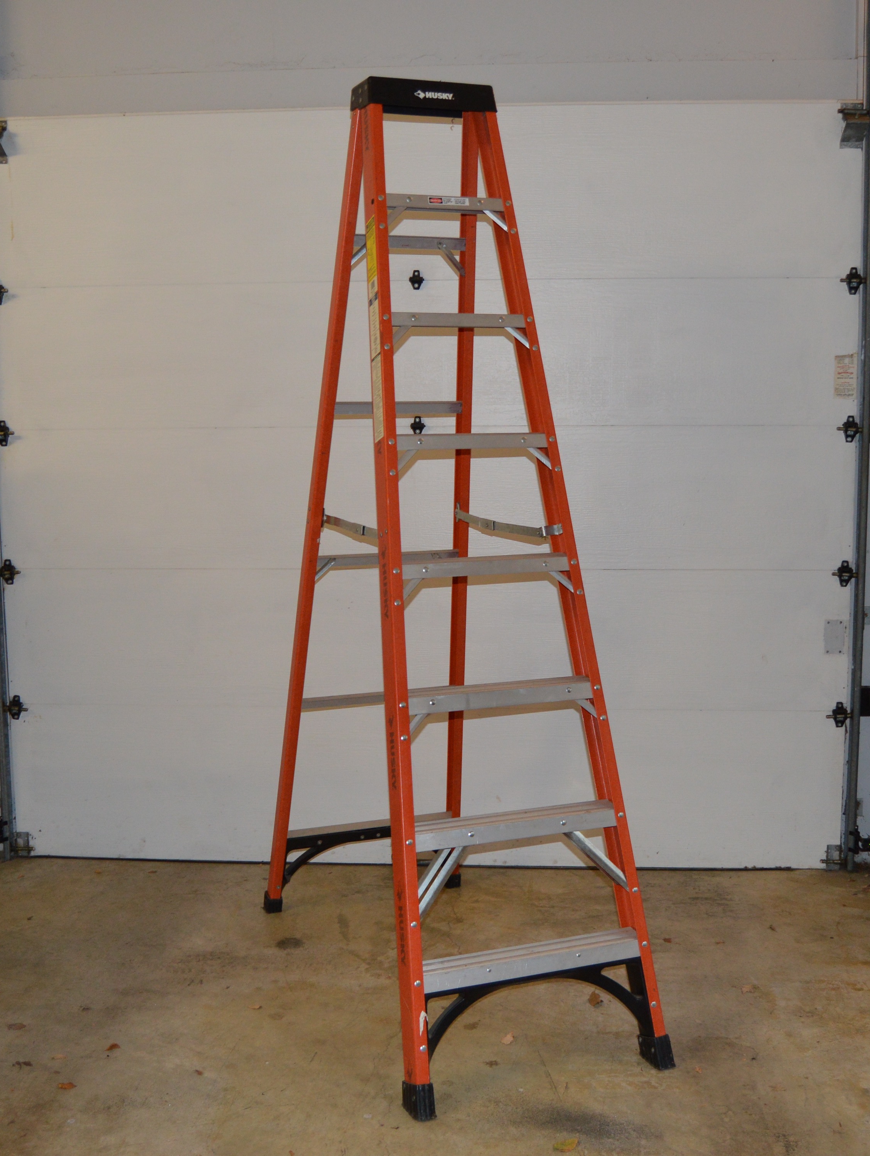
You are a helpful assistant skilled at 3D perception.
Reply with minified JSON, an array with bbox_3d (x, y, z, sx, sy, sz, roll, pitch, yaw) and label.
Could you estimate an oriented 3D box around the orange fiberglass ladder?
[{"bbox_3d":[0.001,-0.090,3.363,0.650,2.326,1.340,-3,7,-21],"label":"orange fiberglass ladder"}]

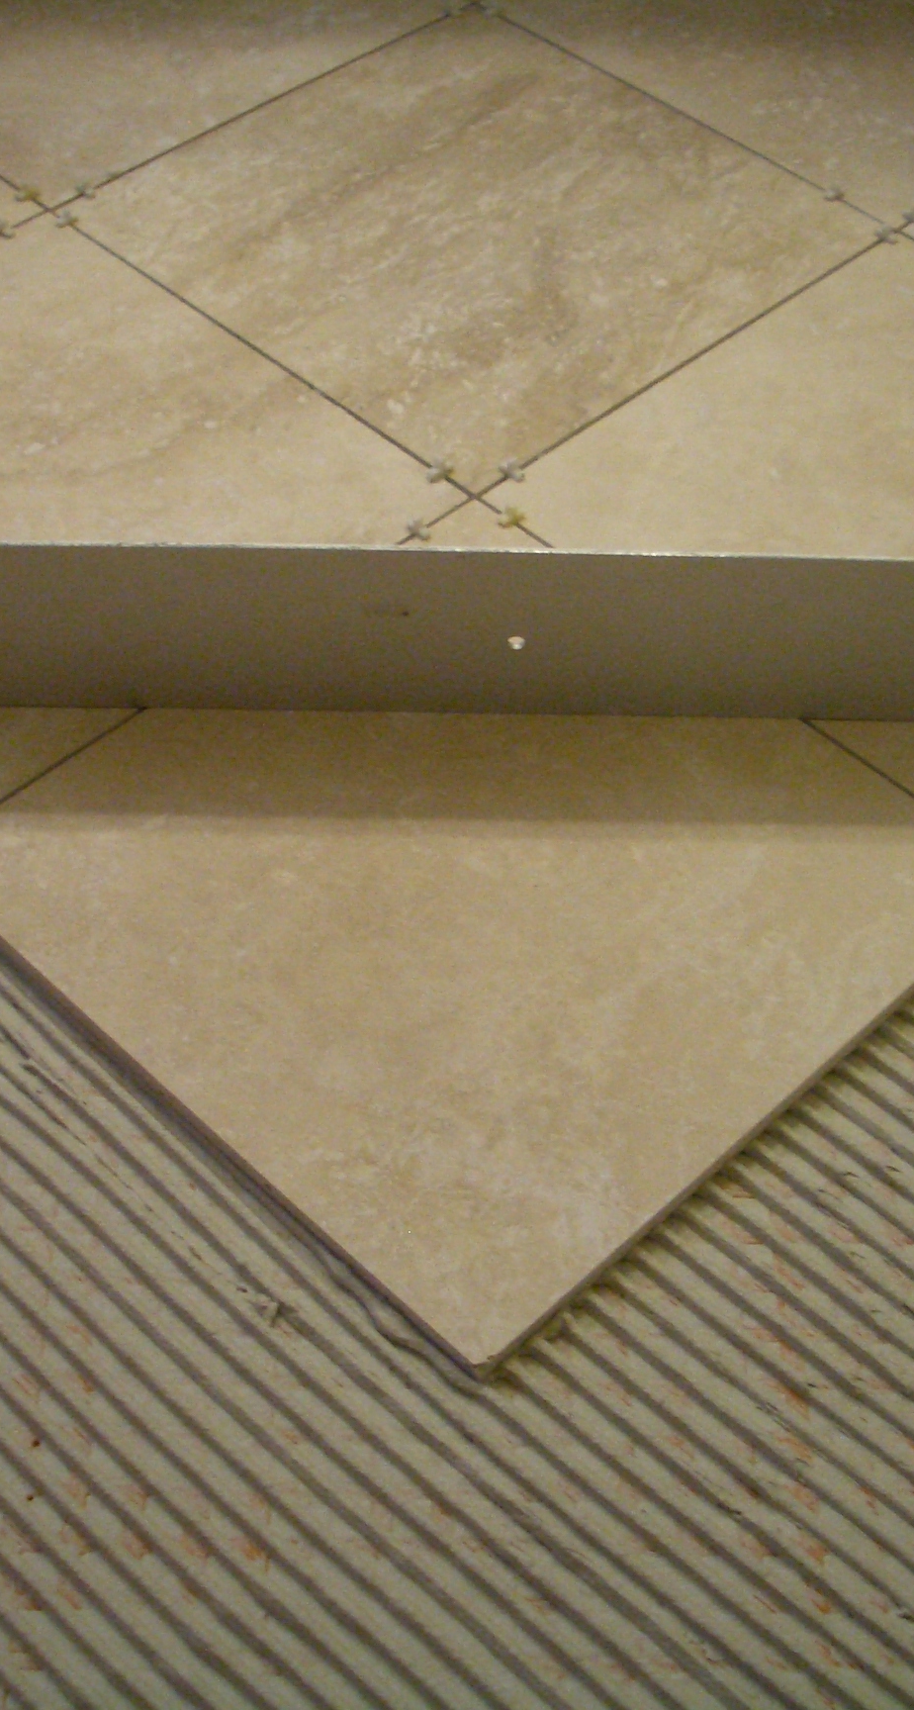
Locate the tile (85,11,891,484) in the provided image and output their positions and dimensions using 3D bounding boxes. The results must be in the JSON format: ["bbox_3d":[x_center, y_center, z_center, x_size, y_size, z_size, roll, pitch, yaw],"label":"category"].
[{"bbox_3d":[0.009,-0.325,1.191,0.305,0.009,0.305,-37,60,-28],"label":"tile"}]

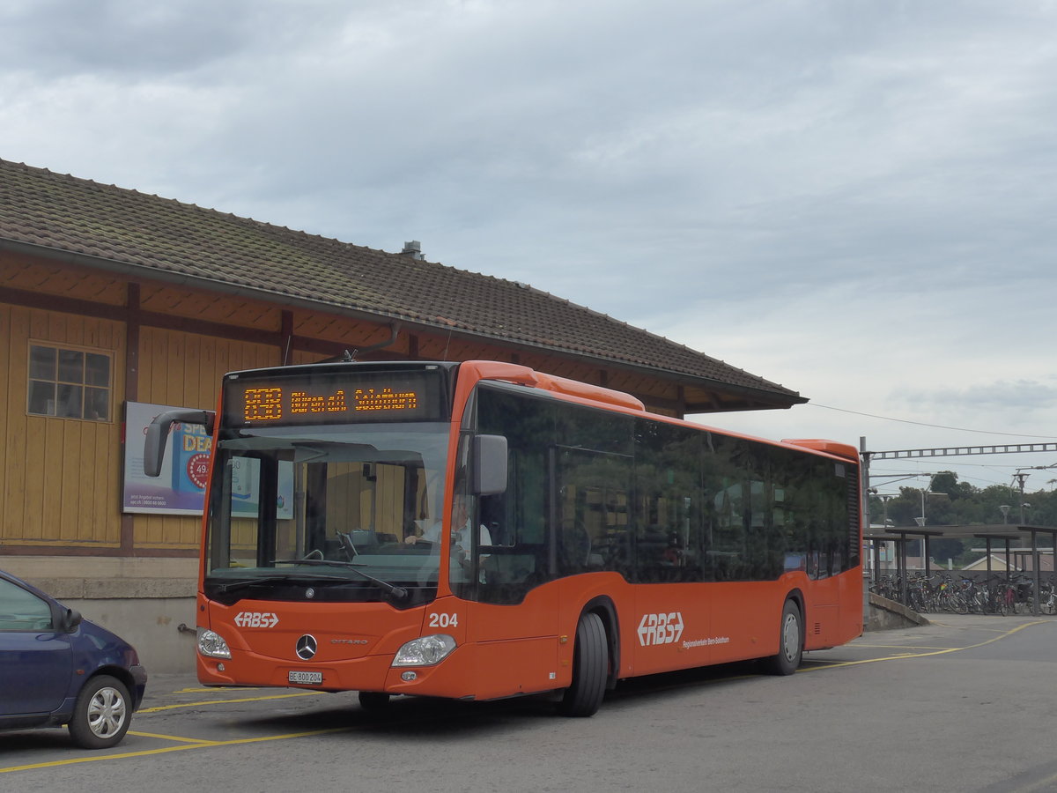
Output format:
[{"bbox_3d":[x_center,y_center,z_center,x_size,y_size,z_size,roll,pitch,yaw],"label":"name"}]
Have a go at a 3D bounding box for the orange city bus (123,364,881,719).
[{"bbox_3d":[0.920,1.666,18.776,2.720,3.120,12.140,-2,-6,26],"label":"orange city bus"}]

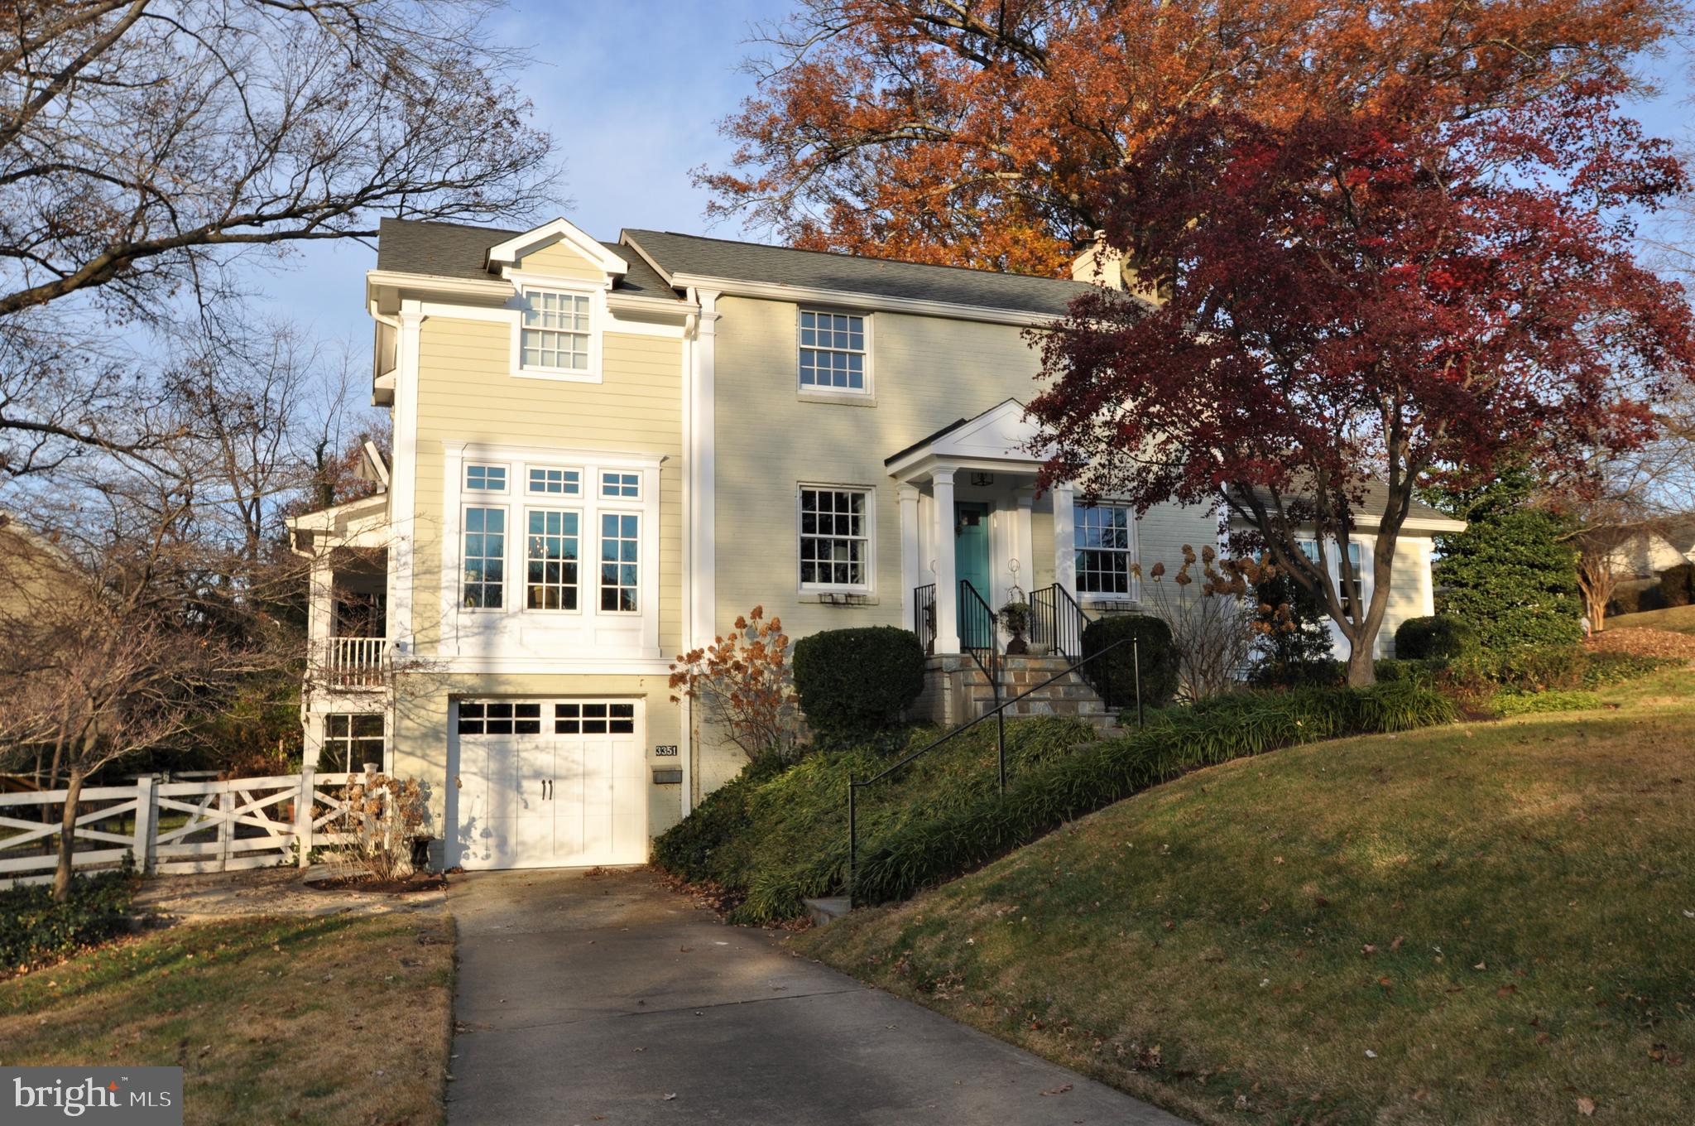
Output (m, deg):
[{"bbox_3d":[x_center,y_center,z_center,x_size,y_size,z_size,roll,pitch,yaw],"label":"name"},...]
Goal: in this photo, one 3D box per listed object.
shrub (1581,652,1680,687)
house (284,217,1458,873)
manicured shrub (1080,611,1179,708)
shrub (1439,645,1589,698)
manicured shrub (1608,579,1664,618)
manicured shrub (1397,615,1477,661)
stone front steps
[{"bbox_3d":[12.494,1.717,20.243,1.330,0.542,0.985,2,-8,-20],"label":"shrub"},{"bbox_3d":[1.191,-0.739,20.883,18.814,10.067,9.357,2,-8,-20],"label":"house"},{"bbox_3d":[3.808,1.371,17.039,1.261,1.379,1.202,2,-8,-20],"label":"manicured shrub"},{"bbox_3d":[10.350,1.687,19.682,1.773,0.808,1.182,2,-8,-20],"label":"shrub"},{"bbox_3d":[23.562,1.080,37.843,1.477,1.182,1.379,2,-8,-20],"label":"manicured shrub"},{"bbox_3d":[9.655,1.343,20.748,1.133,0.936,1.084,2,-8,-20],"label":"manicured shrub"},{"bbox_3d":[2.073,1.663,15.999,1.970,1.005,2.364,2,-8,-20],"label":"stone front steps"}]

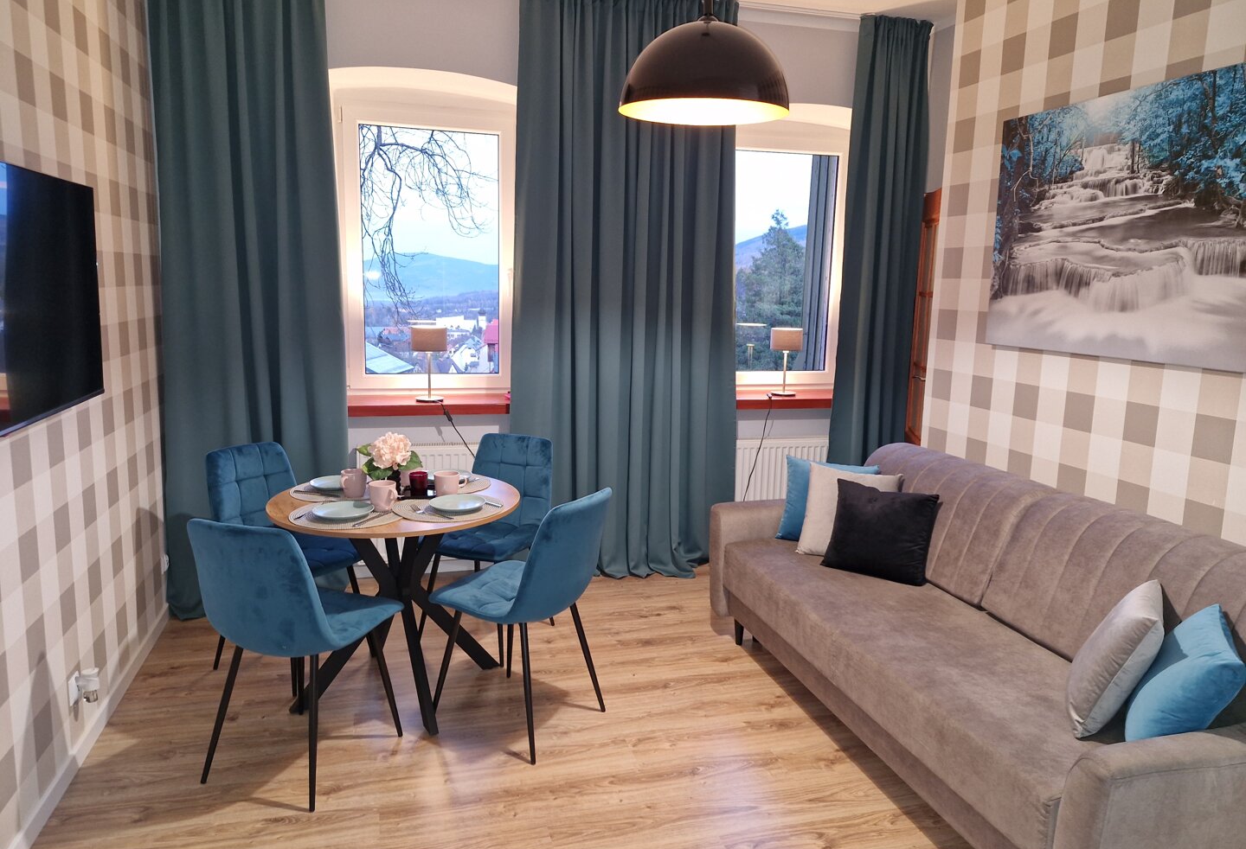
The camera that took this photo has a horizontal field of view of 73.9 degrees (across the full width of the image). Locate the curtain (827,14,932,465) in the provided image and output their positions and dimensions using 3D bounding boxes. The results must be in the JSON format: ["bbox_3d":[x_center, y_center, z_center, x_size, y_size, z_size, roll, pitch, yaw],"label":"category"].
[{"bbox_3d":[1.418,-0.669,4.607,0.500,2.950,0.170,-1,10,-16],"label":"curtain"}]

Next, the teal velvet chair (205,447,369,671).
[{"bbox_3d":[-1.320,0.545,3.314,0.530,0.870,0.445,7,11,27],"label":"teal velvet chair"}]

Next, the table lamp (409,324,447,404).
[{"bbox_3d":[-1.013,-0.316,4.325,0.185,0.388,0.185,-1,10,-16],"label":"table lamp"}]

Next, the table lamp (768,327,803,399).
[{"bbox_3d":[0.978,-0.375,4.951,0.185,0.394,0.185,-1,10,-16],"label":"table lamp"}]

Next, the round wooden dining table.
[{"bbox_3d":[-0.853,0.646,3.133,0.905,0.757,0.905,-1,10,-16],"label":"round wooden dining table"}]

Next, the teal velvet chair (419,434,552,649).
[{"bbox_3d":[-0.587,0.513,3.607,0.445,0.870,0.530,6,11,22],"label":"teal velvet chair"}]

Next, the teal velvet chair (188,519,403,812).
[{"bbox_3d":[-1.022,0.668,2.649,0.445,0.870,0.530,5,10,17],"label":"teal velvet chair"}]

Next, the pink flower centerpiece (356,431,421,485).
[{"bbox_3d":[-0.866,0.147,3.063,0.235,0.233,0.210,-1,10,-16],"label":"pink flower centerpiece"}]

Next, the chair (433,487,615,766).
[{"bbox_3d":[-0.359,0.636,2.938,0.530,0.870,0.445,7,12,31],"label":"chair"}]

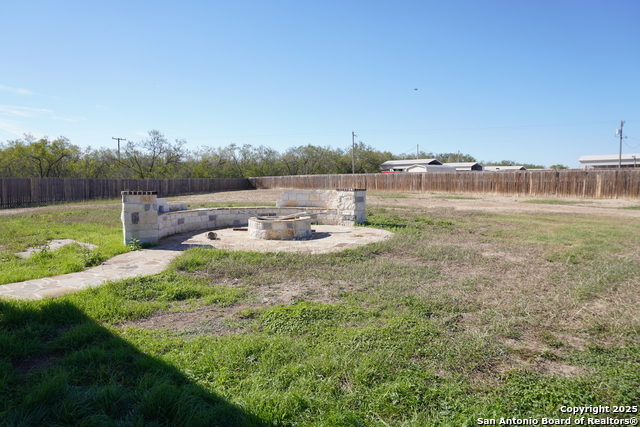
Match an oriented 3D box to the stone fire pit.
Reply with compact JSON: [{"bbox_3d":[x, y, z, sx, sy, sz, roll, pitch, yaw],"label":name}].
[{"bbox_3d":[-1.018,0.354,10.980,1.620,0.460,1.620,0,4,0],"label":"stone fire pit"}]

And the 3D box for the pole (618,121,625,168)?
[{"bbox_3d":[46.557,-9.367,65.622,0.350,9.790,0.350,0,4,0],"label":"pole"}]

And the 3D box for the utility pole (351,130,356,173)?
[{"bbox_3d":[5.967,-9.597,75.617,0.350,9.930,0.350,0,4,0],"label":"utility pole"}]

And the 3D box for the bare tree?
[{"bbox_3d":[-22.509,-6.888,56.679,9.200,8.320,8.500,0,4,0],"label":"bare tree"}]

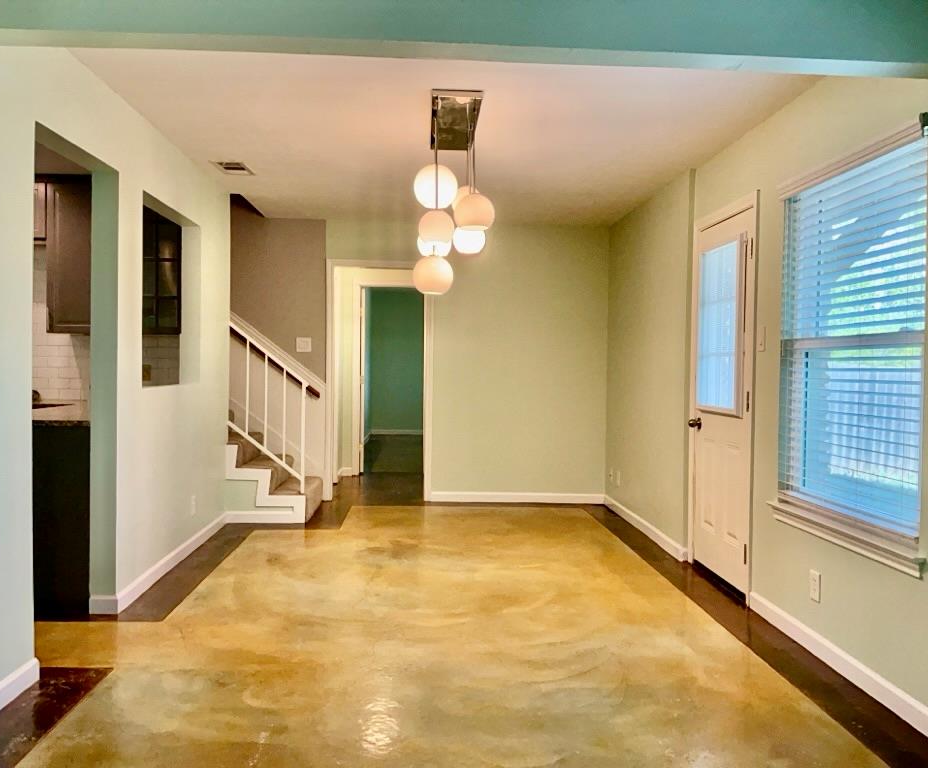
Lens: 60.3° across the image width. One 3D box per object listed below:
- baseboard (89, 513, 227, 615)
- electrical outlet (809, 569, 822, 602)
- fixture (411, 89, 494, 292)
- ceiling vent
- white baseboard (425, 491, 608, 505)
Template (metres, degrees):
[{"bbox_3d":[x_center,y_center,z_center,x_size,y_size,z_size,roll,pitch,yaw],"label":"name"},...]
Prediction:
[{"bbox_3d":[-1.767,1.016,4.872,0.135,0.100,2.178,1,2,-3],"label":"baseboard"},{"bbox_3d":[1.487,0.859,3.383,0.010,0.120,0.078,1,2,-3],"label":"electrical outlet"},{"bbox_3d":[-0.063,-0.890,4.040,0.385,0.890,0.980,1,2,-3],"label":"fixture"},{"bbox_3d":[-1.482,-1.376,5.131,0.205,0.020,0.365,1,2,-3],"label":"ceiling vent"},{"bbox_3d":[0.468,0.992,6.967,1.537,0.096,0.016,1,2,-3],"label":"white baseboard"}]

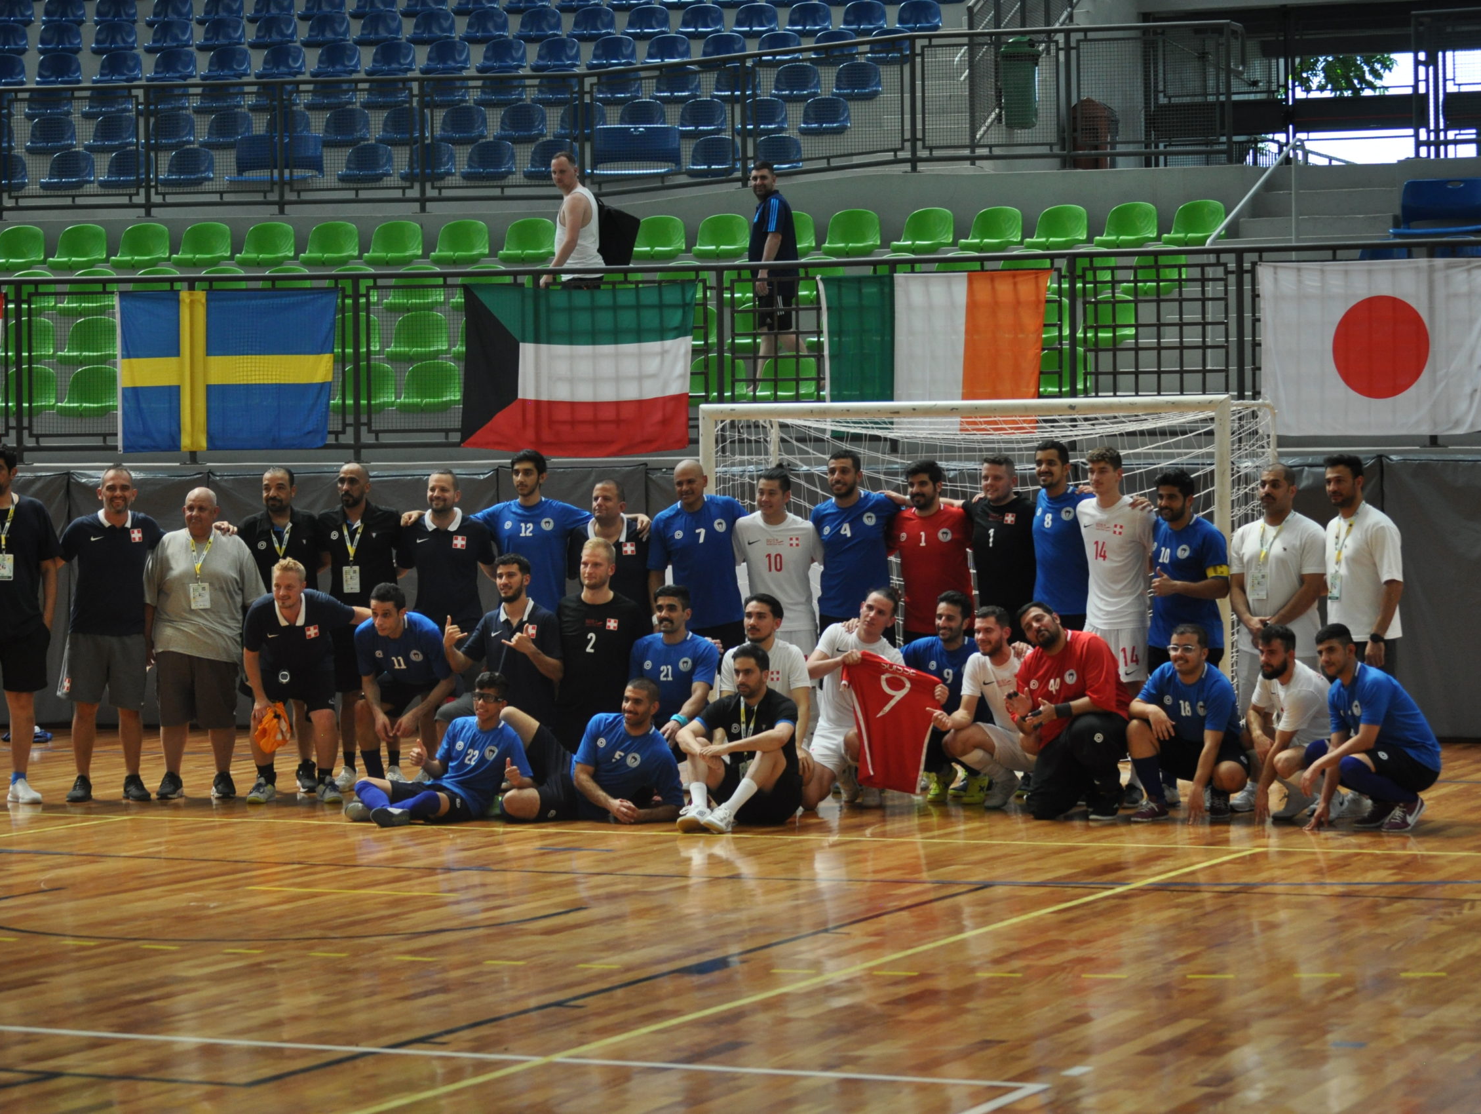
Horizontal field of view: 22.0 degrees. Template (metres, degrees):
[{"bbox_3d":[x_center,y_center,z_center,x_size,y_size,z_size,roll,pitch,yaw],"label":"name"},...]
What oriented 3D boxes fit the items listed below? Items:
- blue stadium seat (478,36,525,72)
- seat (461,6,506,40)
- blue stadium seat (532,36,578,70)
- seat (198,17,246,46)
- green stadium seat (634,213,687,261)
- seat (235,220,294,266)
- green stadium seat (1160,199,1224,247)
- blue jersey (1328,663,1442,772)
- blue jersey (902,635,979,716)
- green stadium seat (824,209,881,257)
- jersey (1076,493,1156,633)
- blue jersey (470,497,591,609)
[{"bbox_3d":[-2.223,-4.695,35.750,0.430,0.395,0.410,0,0,11],"label":"blue stadium seat"},{"bbox_3d":[-2.498,-5.174,37.200,0.450,0.390,0.420,0,1,8],"label":"seat"},{"bbox_3d":[-1.713,-4.684,35.600,0.430,0.395,0.410,0,0,10],"label":"blue stadium seat"},{"bbox_3d":[-4.896,-4.942,36.000,0.425,0.340,0.410,-1,1,7],"label":"seat"},{"bbox_3d":[-0.658,-2.518,30.150,0.420,0.365,0.400,0,1,9],"label":"green stadium seat"},{"bbox_3d":[-3.772,-2.482,30.300,0.430,0.350,0.400,0,0,7],"label":"seat"},{"bbox_3d":[3.441,-2.535,29.000,0.430,0.350,0.400,0,1,20],"label":"green stadium seat"},{"bbox_3d":[2.996,0.741,17.750,0.310,0.560,0.430,-45,24,-26],"label":"blue jersey"},{"bbox_3d":[1.071,0.636,19.800,0.480,0.460,0.300,0,6,14],"label":"blue jersey"},{"bbox_3d":[0.852,-2.482,29.200,0.425,0.340,0.410,0,1,10],"label":"green stadium seat"},{"bbox_3d":[1.948,0.031,19.800,0.450,0.700,0.270,0,1,30],"label":"jersey"},{"bbox_3d":[-1.145,-0.004,20.900,0.680,0.680,0.280,0,1,15],"label":"blue jersey"}]

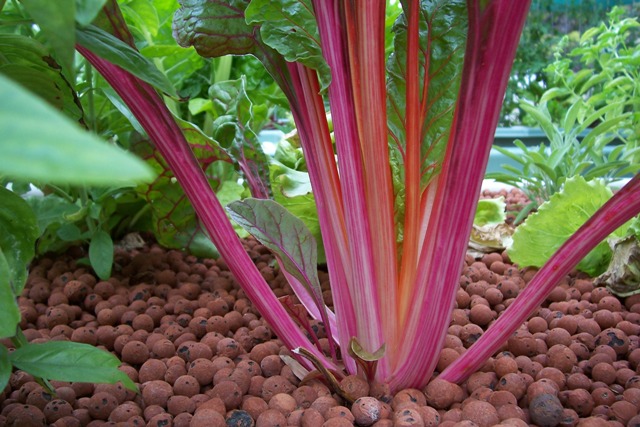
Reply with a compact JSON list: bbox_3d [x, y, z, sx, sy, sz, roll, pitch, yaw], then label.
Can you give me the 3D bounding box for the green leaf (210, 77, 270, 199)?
[{"bbox_3d":[-0.064,-0.060,0.480,0.050,0.096,0.045,0,10,0],"label":"green leaf"}]

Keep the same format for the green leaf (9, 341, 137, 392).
[{"bbox_3d":[-0.131,0.081,0.320,0.068,0.018,0.034,0,10,0],"label":"green leaf"}]

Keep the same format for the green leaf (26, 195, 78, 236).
[{"bbox_3d":[-0.259,0.001,0.580,0.056,0.040,0.035,0,10,0],"label":"green leaf"}]

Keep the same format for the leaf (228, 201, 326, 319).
[{"bbox_3d":[-0.027,0.028,0.380,0.064,0.074,0.035,0,10,0],"label":"leaf"}]

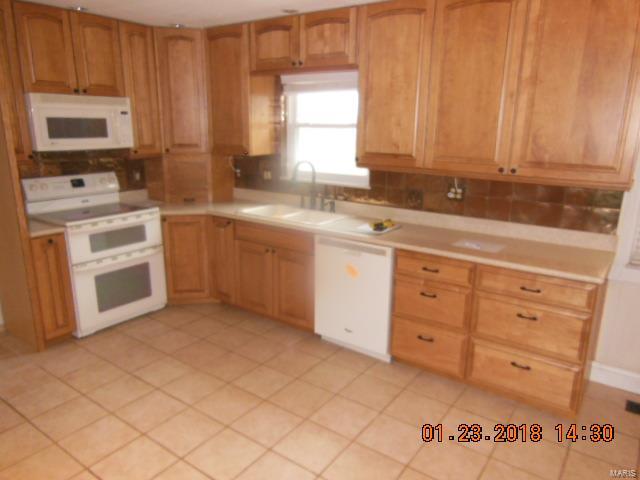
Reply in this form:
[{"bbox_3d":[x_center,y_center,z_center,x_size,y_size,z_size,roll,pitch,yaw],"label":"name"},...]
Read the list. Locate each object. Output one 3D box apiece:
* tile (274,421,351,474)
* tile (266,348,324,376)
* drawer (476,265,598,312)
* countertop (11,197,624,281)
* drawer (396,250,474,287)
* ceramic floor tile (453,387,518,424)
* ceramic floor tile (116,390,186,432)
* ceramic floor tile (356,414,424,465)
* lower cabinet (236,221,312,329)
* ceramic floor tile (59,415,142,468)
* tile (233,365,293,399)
[{"bbox_3d":[-0.038,1.069,2.392,0.302,0.012,0.302,11,17,34],"label":"tile"},{"bbox_3d":[-0.185,0.864,3.261,0.307,0.010,0.307,11,17,34],"label":"tile"},{"bbox_3d":[1.265,0.219,2.674,0.586,0.148,0.420,10,17,32],"label":"drawer"},{"bbox_3d":[-0.329,-0.012,3.111,3.811,0.043,1.930,11,17,34],"label":"countertop"},{"bbox_3d":[0.799,0.136,2.972,0.483,0.139,0.420,10,17,32],"label":"drawer"},{"bbox_3d":[0.997,0.982,2.771,0.303,0.010,0.303,11,17,34],"label":"ceramic floor tile"},{"bbox_3d":[-0.969,0.987,2.666,0.302,0.012,0.302,11,17,34],"label":"ceramic floor tile"},{"bbox_3d":[0.396,1.069,2.490,0.306,0.010,0.306,11,17,34],"label":"ceramic floor tile"},{"bbox_3d":[-0.199,0.239,3.906,0.870,0.835,0.620,11,17,34],"label":"lower cabinet"},{"bbox_3d":[-1.148,1.045,2.423,0.302,0.012,0.302,11,17,34],"label":"ceramic floor tile"},{"bbox_3d":[-0.360,0.917,2.981,0.302,0.012,0.302,11,17,34],"label":"tile"}]

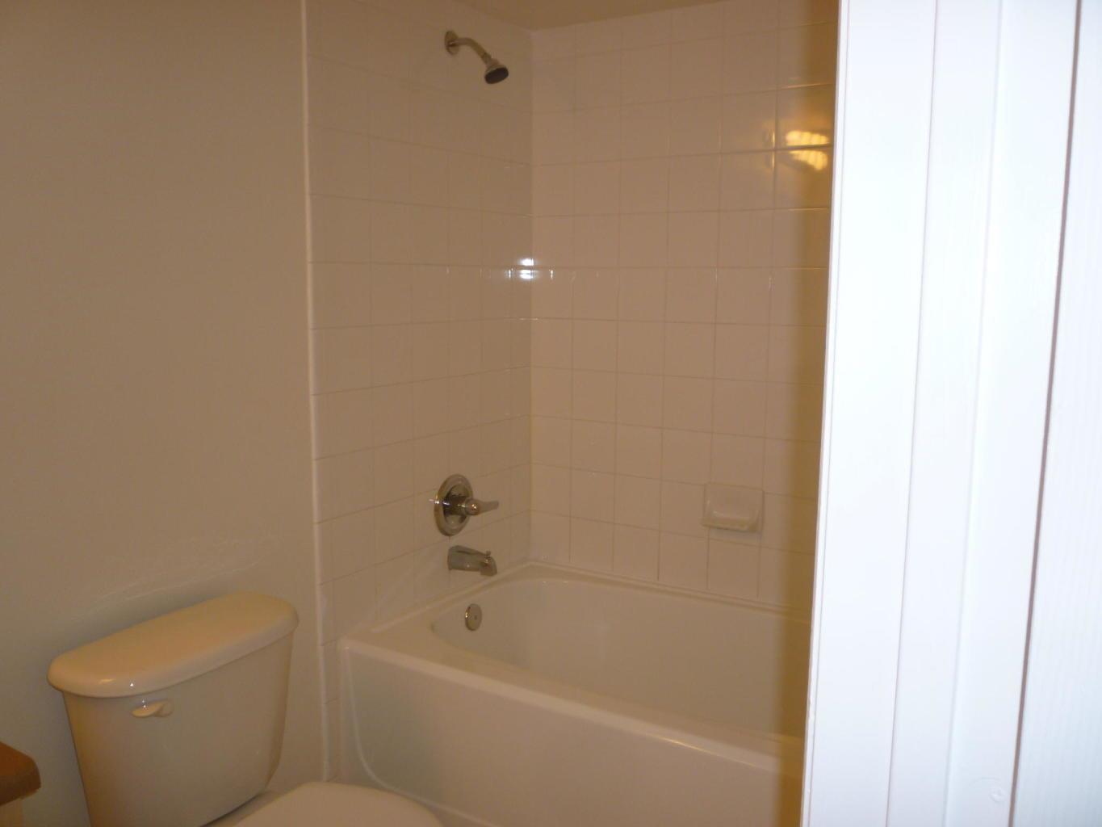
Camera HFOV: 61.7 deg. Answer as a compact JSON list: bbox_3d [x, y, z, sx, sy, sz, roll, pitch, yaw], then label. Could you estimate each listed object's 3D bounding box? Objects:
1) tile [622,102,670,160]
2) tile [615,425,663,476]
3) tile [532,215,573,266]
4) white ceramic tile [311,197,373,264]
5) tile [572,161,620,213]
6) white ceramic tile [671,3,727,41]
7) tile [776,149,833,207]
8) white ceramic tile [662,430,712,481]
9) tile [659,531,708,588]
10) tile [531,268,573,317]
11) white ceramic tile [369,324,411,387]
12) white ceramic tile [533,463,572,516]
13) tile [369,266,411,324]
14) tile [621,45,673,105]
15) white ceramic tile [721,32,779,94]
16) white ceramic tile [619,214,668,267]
[{"bbox_3d":[0.269,-0.798,2.613,0.151,0.151,0.010,5,9,32],"label":"tile"},{"bbox_3d":[0.262,0.111,2.731,0.151,0.151,0.010,6,10,32],"label":"tile"},{"bbox_3d":[0.007,-0.519,2.815,0.151,0.151,0.010,5,9,32],"label":"tile"},{"bbox_3d":[-0.497,-0.431,2.175,0.010,0.149,0.191,6,10,32],"label":"white ceramic tile"},{"bbox_3d":[0.138,-0.660,2.720,0.152,0.152,0.009,6,10,32],"label":"tile"},{"bbox_3d":[0.401,-1.058,2.497,0.152,0.086,0.009,6,10,32],"label":"white ceramic tile"},{"bbox_3d":[0.659,-0.613,2.407,0.152,0.152,0.009,5,9,32],"label":"tile"},{"bbox_3d":[0.391,0.124,2.659,0.151,0.151,0.010,5,9,32],"label":"white ceramic tile"},{"bbox_3d":[0.390,0.428,2.712,0.152,0.152,0.008,5,9,32],"label":"tile"},{"bbox_3d":[0.006,-0.369,2.825,0.151,0.152,0.010,6,10,32],"label":"tile"},{"bbox_3d":[-0.407,-0.149,2.349,0.010,0.152,0.152,6,10,32],"label":"white ceramic tile"},{"bbox_3d":[0.002,0.238,2.918,0.150,0.149,0.010,6,10,32],"label":"white ceramic tile"},{"bbox_3d":[-0.405,-0.300,2.341,0.010,0.149,0.149,6,10,32],"label":"tile"},{"bbox_3d":[0.270,-0.949,2.578,0.151,0.151,0.010,6,10,32],"label":"tile"},{"bbox_3d":[0.531,-0.928,2.440,0.152,0.152,0.008,5,9,32],"label":"white ceramic tile"},{"bbox_3d":[0.268,-0.497,2.672,0.152,0.152,0.009,5,9,32],"label":"white ceramic tile"}]

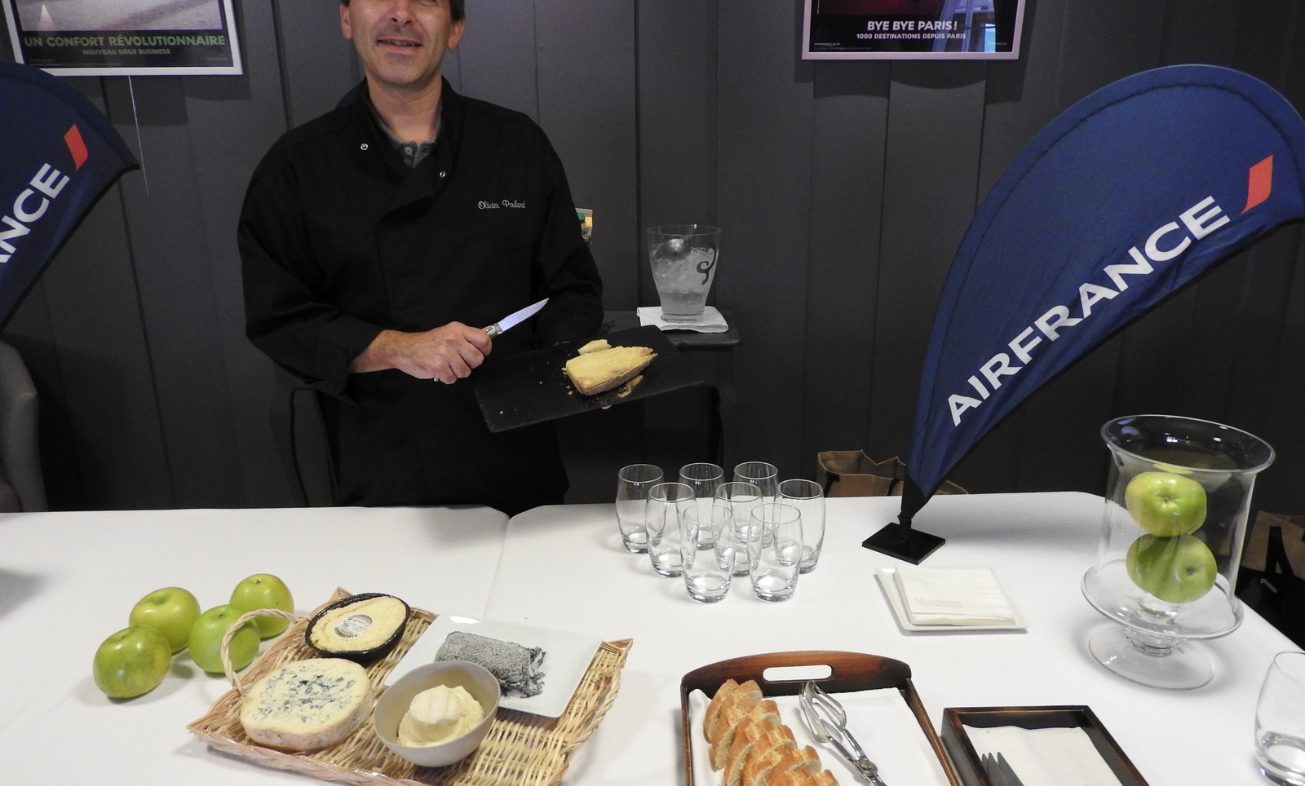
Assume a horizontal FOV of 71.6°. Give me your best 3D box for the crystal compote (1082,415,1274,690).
[{"bbox_3d":[0.586,0.183,1.029,0.169,0.268,0.169,-1,17,0],"label":"crystal compote"}]

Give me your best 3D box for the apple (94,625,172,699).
[{"bbox_3d":[-0.583,0.302,1.018,0.079,0.075,0.079,-1,17,0],"label":"apple"}]

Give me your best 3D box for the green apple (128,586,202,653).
[{"bbox_3d":[-0.577,0.268,1.070,0.083,0.075,0.083,-1,17,0],"label":"green apple"}]

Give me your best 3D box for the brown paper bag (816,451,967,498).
[{"bbox_3d":[0.590,0.444,2.328,0.370,0.510,0.180,7,18,24],"label":"brown paper bag"}]

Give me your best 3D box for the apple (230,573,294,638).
[{"bbox_3d":[-0.488,0.266,1.132,0.077,0.074,0.077,-1,17,0],"label":"apple"}]

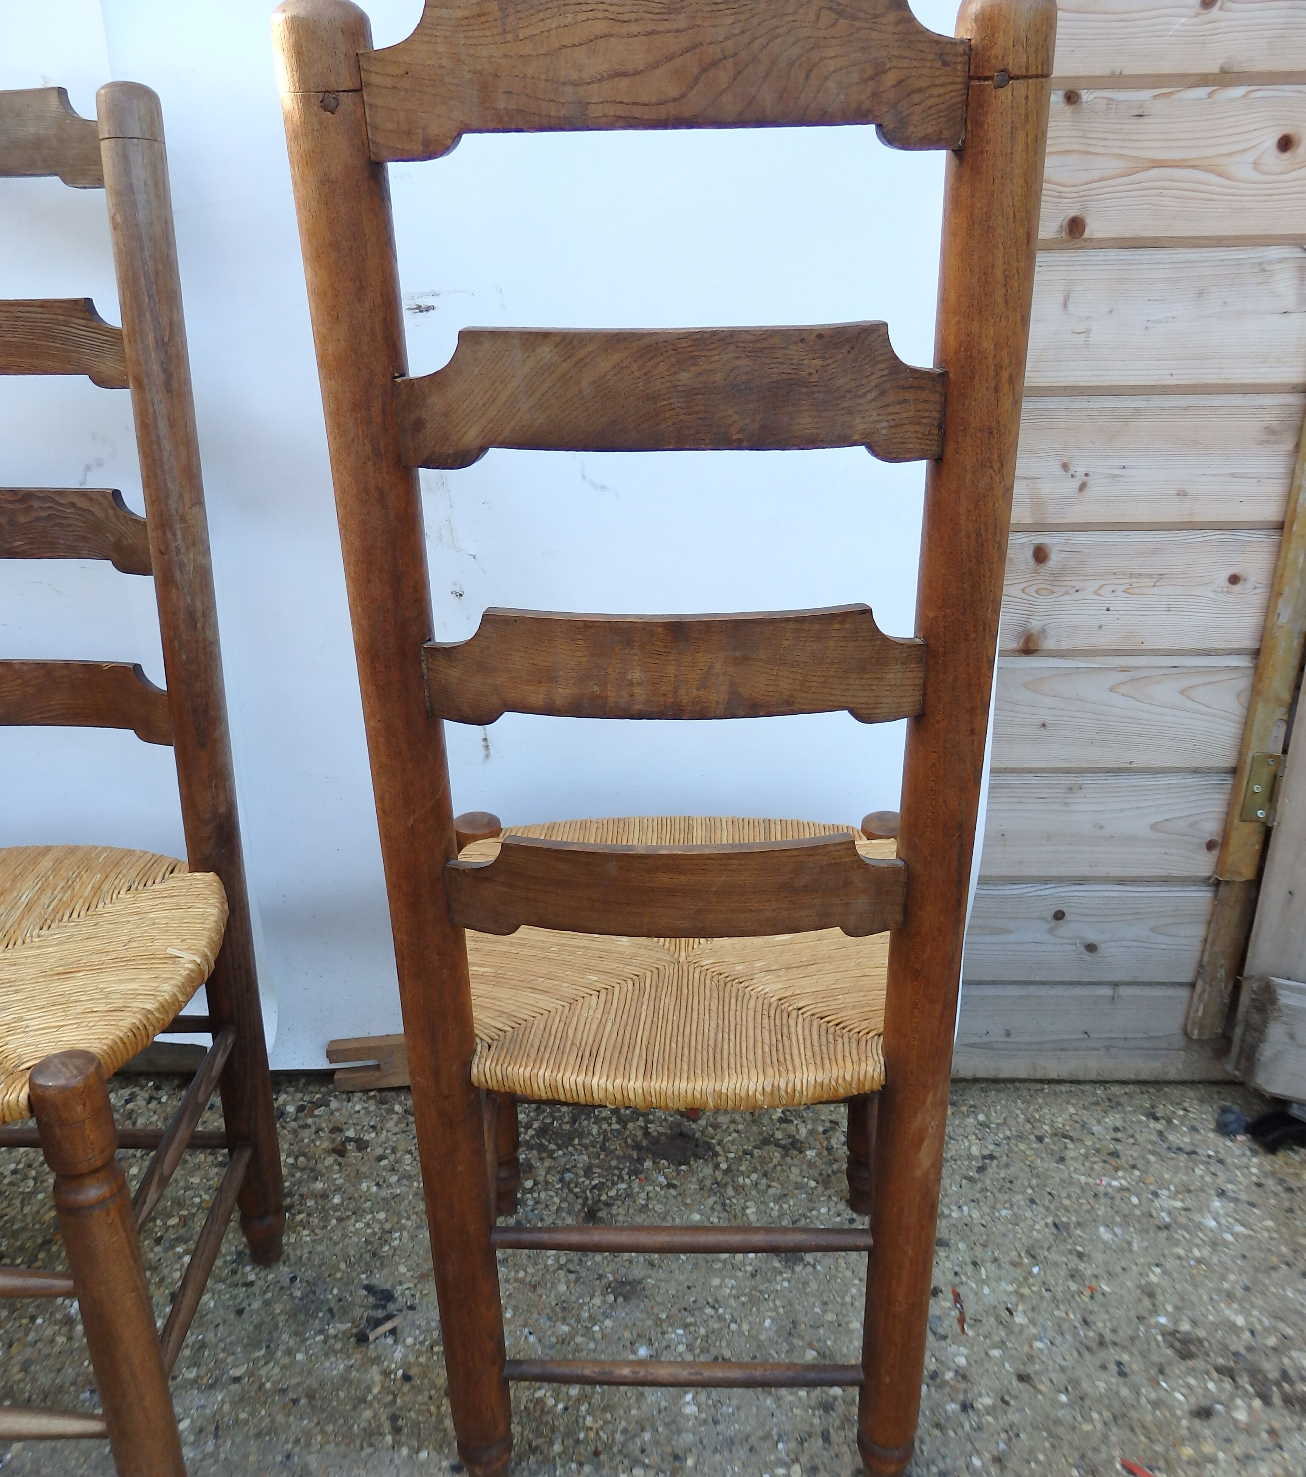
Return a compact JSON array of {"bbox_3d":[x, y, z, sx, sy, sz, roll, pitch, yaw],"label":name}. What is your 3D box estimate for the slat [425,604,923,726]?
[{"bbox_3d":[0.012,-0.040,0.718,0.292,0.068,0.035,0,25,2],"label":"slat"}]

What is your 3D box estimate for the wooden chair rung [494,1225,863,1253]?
[{"bbox_3d":[0.021,0.372,0.933,0.280,0.018,0.018,0,21,2],"label":"wooden chair rung"}]

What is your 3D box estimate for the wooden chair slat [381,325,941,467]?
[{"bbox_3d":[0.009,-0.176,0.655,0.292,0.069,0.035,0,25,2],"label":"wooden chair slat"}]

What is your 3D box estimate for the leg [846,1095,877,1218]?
[{"bbox_3d":[0.223,0.285,1.263,0.048,0.462,0.048,0,21,2],"label":"leg"}]

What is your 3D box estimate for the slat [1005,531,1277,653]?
[{"bbox_3d":[0.509,-0.154,1.327,0.296,0.134,0.020,0,21,2],"label":"slat"}]

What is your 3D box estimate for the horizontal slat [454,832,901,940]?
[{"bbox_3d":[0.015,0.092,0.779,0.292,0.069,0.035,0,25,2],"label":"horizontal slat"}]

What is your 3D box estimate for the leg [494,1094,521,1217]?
[{"bbox_3d":[-0.164,0.288,1.274,0.048,0.462,0.048,0,21,2],"label":"leg"}]

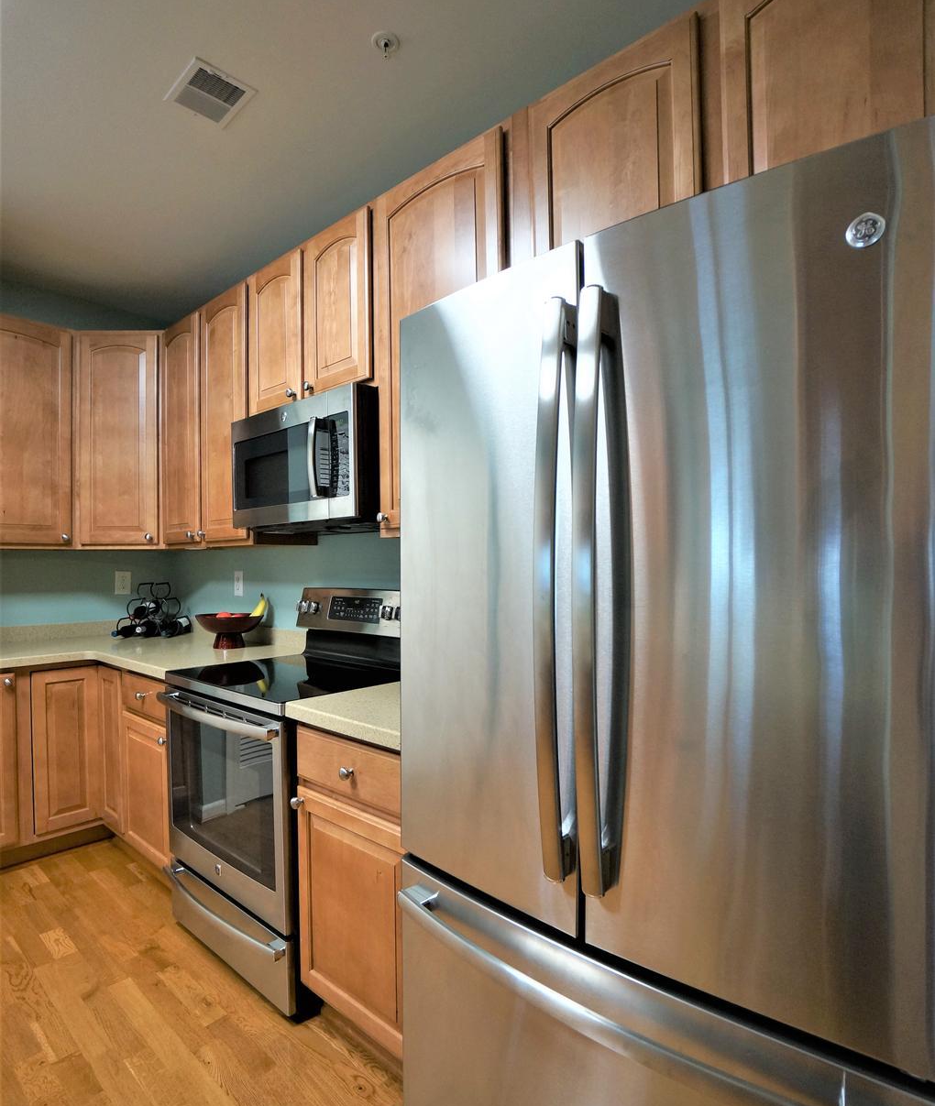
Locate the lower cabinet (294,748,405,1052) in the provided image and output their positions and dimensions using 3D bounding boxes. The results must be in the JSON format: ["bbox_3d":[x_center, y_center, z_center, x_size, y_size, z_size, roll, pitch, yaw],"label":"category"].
[{"bbox_3d":[-0.107,0.837,1.712,0.460,0.756,0.625,-1,-1,40],"label":"lower cabinet"}]

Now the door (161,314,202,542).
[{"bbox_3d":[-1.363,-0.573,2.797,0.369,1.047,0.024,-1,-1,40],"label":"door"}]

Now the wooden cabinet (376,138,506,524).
[{"bbox_3d":[-0.084,-0.595,1.726,0.504,1.050,0.040,-1,-1,40],"label":"wooden cabinet"}]

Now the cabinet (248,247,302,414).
[{"bbox_3d":[-0.738,-0.832,2.280,0.382,0.550,0.040,-1,-1,40],"label":"cabinet"}]

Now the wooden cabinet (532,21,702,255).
[{"bbox_3d":[0.424,-0.831,1.480,0.423,0.595,0.320,-1,-1,40],"label":"wooden cabinet"}]

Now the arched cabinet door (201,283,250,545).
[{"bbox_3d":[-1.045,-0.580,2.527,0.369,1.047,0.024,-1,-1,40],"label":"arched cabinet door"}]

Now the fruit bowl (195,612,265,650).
[{"bbox_3d":[-1.109,0.372,2.748,0.295,0.140,0.295,-1,-1,0],"label":"fruit bowl"}]

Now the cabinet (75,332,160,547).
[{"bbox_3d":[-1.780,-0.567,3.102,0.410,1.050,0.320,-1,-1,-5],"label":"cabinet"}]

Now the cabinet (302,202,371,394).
[{"bbox_3d":[-0.446,-0.838,2.033,0.374,0.550,0.040,-1,-1,40],"label":"cabinet"}]

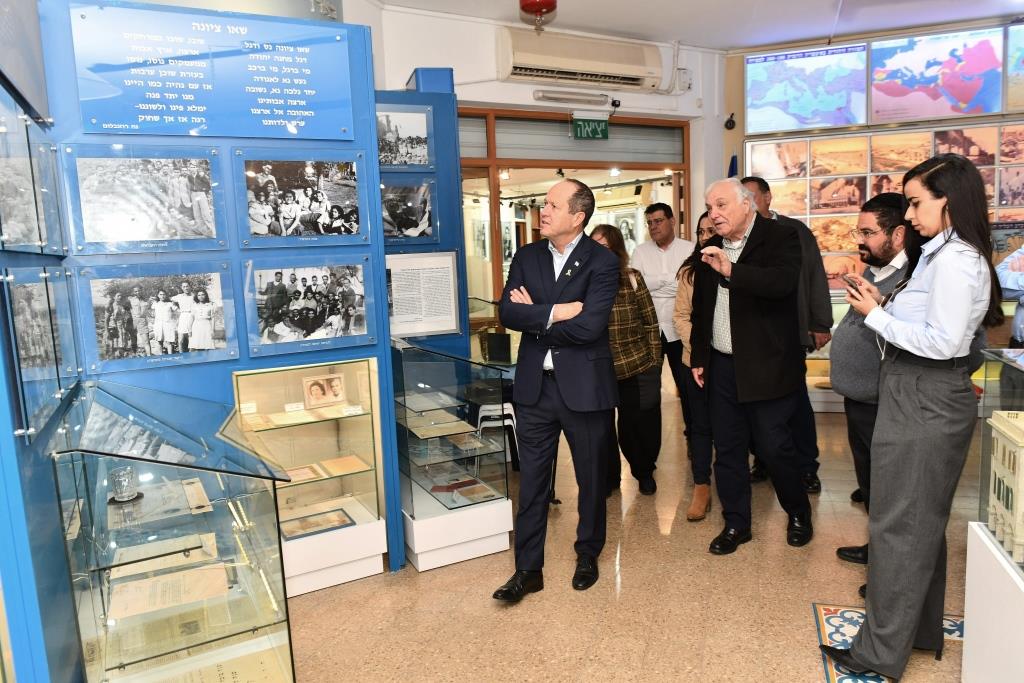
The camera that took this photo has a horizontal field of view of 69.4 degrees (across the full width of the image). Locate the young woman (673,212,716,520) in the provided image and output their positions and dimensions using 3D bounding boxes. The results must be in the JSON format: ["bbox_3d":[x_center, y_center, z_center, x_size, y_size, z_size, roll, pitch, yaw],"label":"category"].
[{"bbox_3d":[1.076,0.122,3.990,0.470,1.615,0.340,1,9,27],"label":"young woman"}]

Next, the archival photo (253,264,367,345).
[{"bbox_3d":[-0.846,-0.160,3.152,0.453,0.304,0.015,-7,9,-29],"label":"archival photo"}]

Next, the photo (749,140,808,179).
[{"bbox_3d":[2.161,-1.472,5.977,0.436,0.294,0.020,0,8,19],"label":"photo"}]

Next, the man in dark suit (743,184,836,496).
[{"bbox_3d":[1.589,-0.045,4.354,0.600,1.804,0.420,0,8,20],"label":"man in dark suit"}]

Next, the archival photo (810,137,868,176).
[{"bbox_3d":[2.576,-1.465,5.837,0.414,0.302,0.020,0,8,19],"label":"archival photo"}]

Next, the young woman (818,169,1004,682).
[{"bbox_3d":[1.302,0.263,2.487,0.580,1.729,0.460,3,9,33],"label":"young woman"}]

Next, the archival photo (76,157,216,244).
[{"bbox_3d":[-1.385,-0.541,2.823,0.455,0.303,0.010,-6,8,-25],"label":"archival photo"}]

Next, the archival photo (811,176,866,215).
[{"bbox_3d":[2.593,-1.164,5.877,0.412,0.287,0.020,0,8,19],"label":"archival photo"}]

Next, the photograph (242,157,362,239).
[{"bbox_3d":[-0.866,-0.595,3.092,0.458,0.306,0.015,-7,9,-29],"label":"photograph"}]

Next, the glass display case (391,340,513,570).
[{"bbox_3d":[-0.449,0.475,3.856,0.510,1.046,1.000,-6,8,-25],"label":"glass display case"}]

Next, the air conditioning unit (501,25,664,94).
[{"bbox_3d":[0.488,-1.926,5.138,1.260,0.335,0.210,-7,9,-31],"label":"air conditioning unit"}]

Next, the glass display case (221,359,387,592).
[{"bbox_3d":[-0.929,0.579,3.379,0.610,1.004,0.440,-6,8,-25],"label":"glass display case"}]

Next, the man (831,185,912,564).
[{"bbox_3d":[1.626,0.169,3.253,0.440,1.640,0.540,-3,8,-2],"label":"man"}]

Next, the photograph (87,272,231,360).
[{"bbox_3d":[-1.366,-0.099,2.882,0.457,0.304,0.010,-6,8,-25],"label":"photograph"}]

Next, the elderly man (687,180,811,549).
[{"bbox_3d":[1.150,0.117,3.467,0.480,1.725,0.540,-9,10,-40],"label":"elderly man"}]

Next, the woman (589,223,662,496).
[{"bbox_3d":[0.658,0.098,4.357,0.480,1.570,0.360,2,9,33],"label":"woman"}]

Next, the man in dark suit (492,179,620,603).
[{"bbox_3d":[0.170,0.202,3.096,0.530,1.735,0.400,3,9,36],"label":"man in dark suit"}]

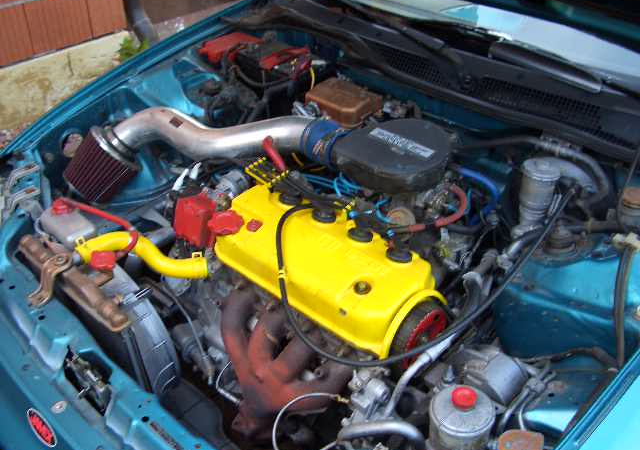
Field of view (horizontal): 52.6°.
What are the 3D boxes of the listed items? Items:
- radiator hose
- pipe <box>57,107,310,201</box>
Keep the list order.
[{"bbox_3d":[-0.330,0.056,1.195,0.250,0.075,0.070,1,32,-2],"label":"radiator hose"},{"bbox_3d":[-0.284,-0.150,1.420,0.540,0.150,0.190,1,32,-4],"label":"pipe"}]

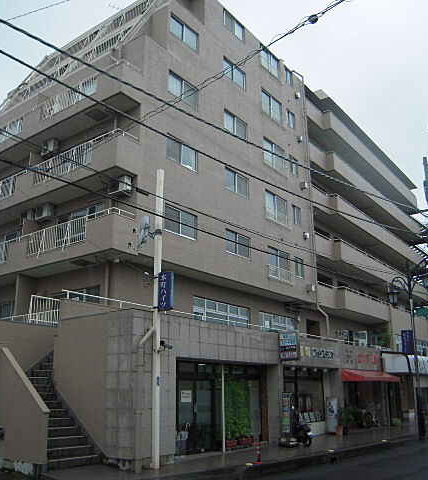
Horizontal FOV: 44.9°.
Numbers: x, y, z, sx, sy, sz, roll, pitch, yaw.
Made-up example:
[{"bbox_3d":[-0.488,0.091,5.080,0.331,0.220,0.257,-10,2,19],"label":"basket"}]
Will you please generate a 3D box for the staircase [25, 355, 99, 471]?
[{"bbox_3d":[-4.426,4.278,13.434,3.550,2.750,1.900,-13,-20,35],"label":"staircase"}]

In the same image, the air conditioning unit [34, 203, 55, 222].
[{"bbox_3d":[-6.471,-1.041,19.786,0.760,0.540,0.300,-13,-20,35],"label":"air conditioning unit"}]

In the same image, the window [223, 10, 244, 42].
[{"bbox_3d":[0.955,-10.311,25.101,0.140,0.924,1.718,-13,-21,36],"label":"window"}]

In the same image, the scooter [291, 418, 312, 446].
[{"bbox_3d":[2.802,6.260,16.966,0.620,1.050,1.700,4,-18,-16],"label":"scooter"}]

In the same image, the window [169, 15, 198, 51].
[{"bbox_3d":[-1.210,-8.550,21.323,0.150,0.970,1.770,-13,-21,35],"label":"window"}]

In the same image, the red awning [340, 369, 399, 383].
[{"bbox_3d":[7.427,6.395,24.168,1.000,0.570,4.500,-13,-21,36],"label":"red awning"}]

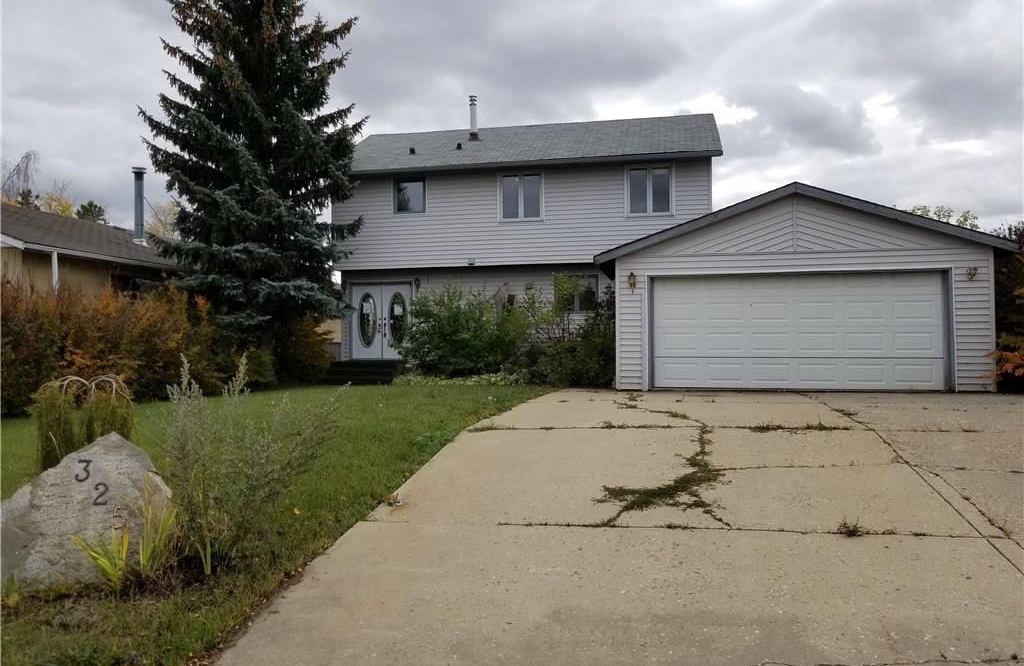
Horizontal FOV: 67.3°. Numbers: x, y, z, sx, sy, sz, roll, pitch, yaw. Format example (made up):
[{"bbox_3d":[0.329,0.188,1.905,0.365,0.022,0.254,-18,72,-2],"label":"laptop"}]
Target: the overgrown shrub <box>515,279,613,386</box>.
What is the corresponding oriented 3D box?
[{"bbox_3d":[1.157,0.029,16.329,2.100,2.250,2.000,-1,-3,12],"label":"overgrown shrub"}]

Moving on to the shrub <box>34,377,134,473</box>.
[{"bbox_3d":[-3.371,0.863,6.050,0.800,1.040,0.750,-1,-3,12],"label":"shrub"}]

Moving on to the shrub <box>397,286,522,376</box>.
[{"bbox_3d":[-1.247,0.009,18.273,2.750,2.190,2.100,-1,-3,12],"label":"shrub"}]

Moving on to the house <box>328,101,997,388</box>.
[{"bbox_3d":[2.223,-2.532,19.642,14.550,7.630,11.900,-1,-3,12],"label":"house"}]

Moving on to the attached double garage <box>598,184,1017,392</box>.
[{"bbox_3d":[5.443,-0.646,16.063,6.800,3.550,6.400,-1,-3,12],"label":"attached double garage"}]

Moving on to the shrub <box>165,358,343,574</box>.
[{"bbox_3d":[-1.838,0.902,5.365,1.150,1.430,1.050,-1,-3,12],"label":"shrub"}]

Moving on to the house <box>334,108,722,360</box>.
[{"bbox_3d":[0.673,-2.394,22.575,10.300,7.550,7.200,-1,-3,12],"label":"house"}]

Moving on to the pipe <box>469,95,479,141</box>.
[{"bbox_3d":[-1.090,-6.131,22.038,0.230,1.330,0.230,-1,-3,12],"label":"pipe"}]

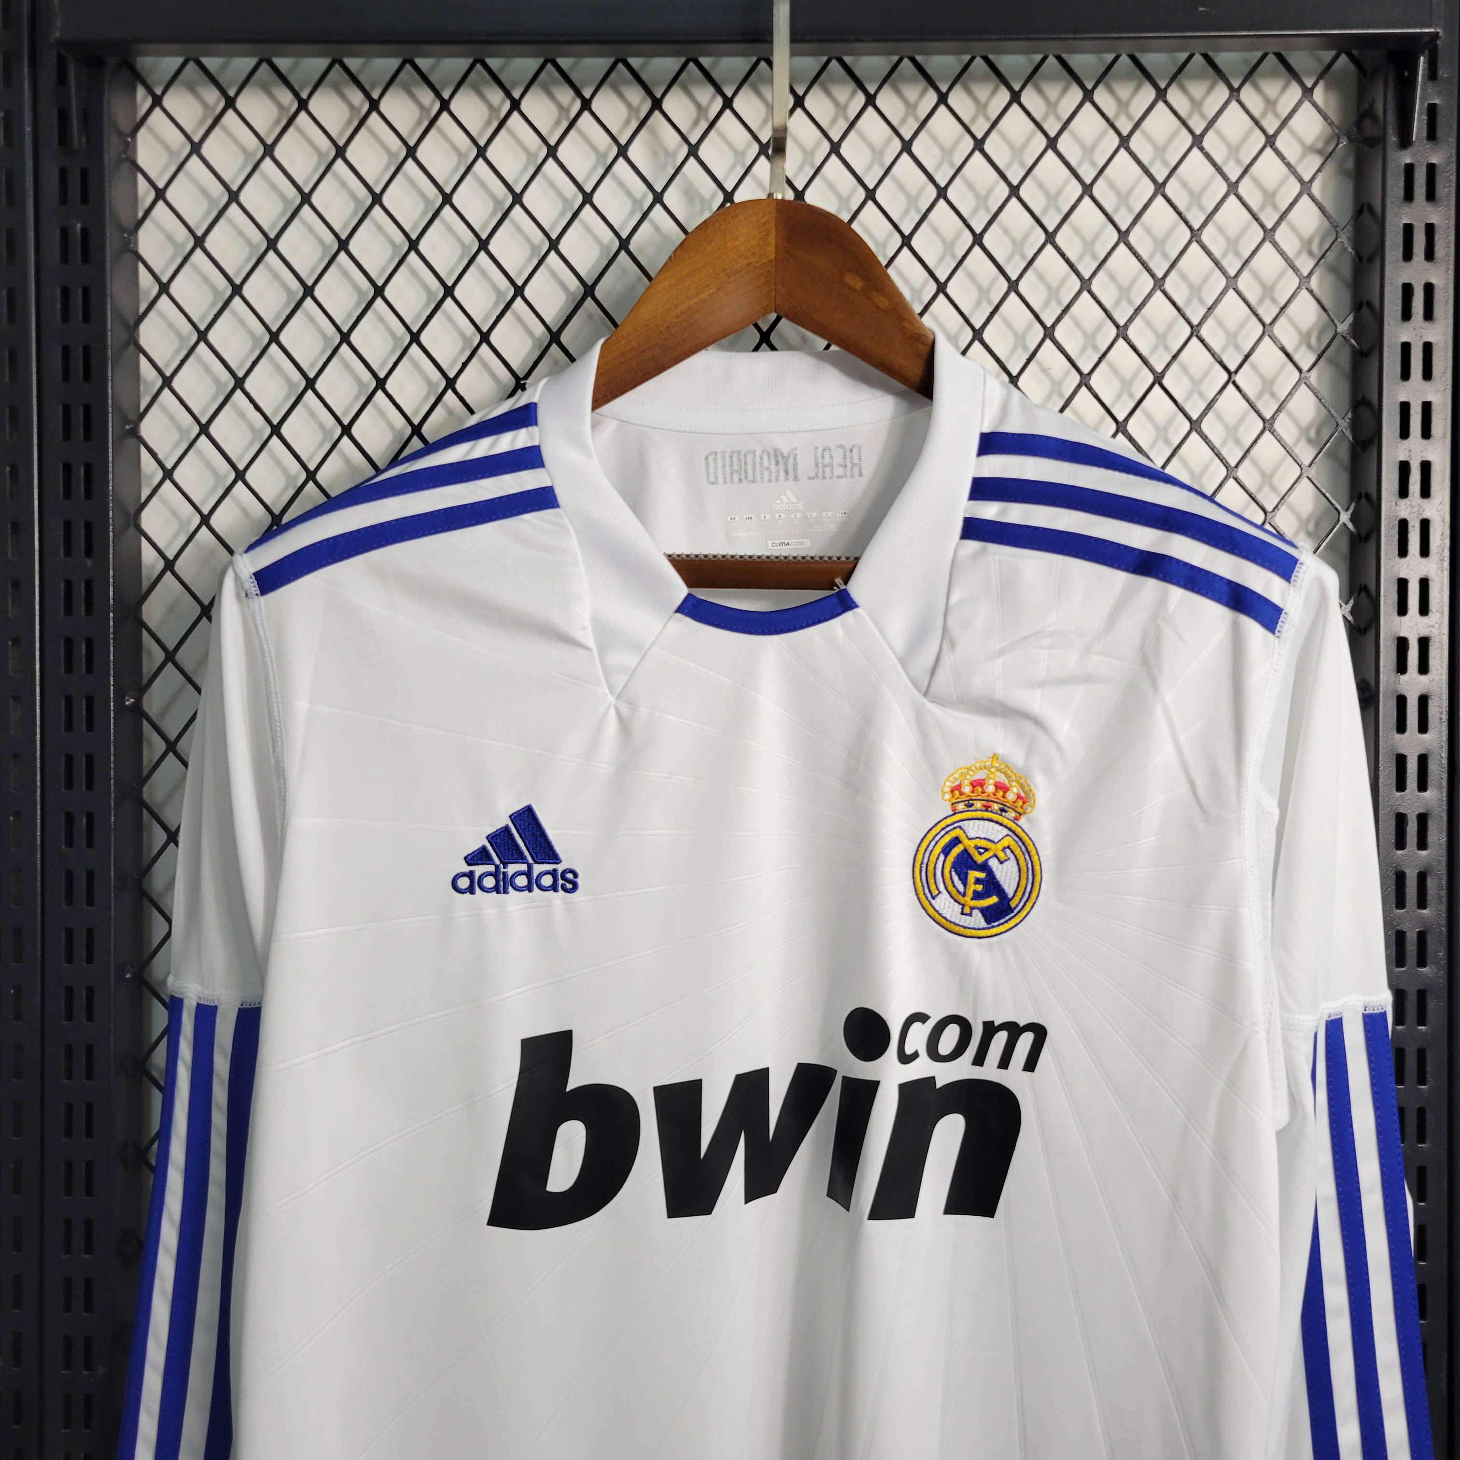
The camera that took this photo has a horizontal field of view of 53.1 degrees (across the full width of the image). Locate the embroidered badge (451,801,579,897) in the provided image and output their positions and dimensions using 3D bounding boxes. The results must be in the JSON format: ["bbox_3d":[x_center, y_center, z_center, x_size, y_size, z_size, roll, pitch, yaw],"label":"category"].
[{"bbox_3d":[-0.095,0.053,0.645,0.058,0.040,0.004,-1,-4,8],"label":"embroidered badge"}]

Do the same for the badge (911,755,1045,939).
[{"bbox_3d":[0.111,0.051,0.645,0.058,0.082,0.004,8,-5,-4],"label":"badge"}]

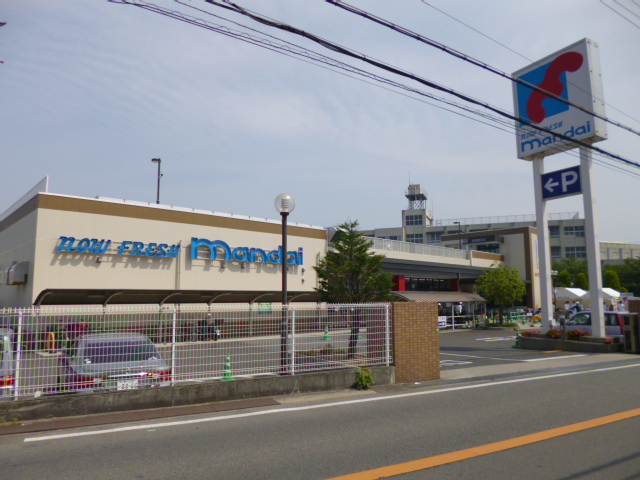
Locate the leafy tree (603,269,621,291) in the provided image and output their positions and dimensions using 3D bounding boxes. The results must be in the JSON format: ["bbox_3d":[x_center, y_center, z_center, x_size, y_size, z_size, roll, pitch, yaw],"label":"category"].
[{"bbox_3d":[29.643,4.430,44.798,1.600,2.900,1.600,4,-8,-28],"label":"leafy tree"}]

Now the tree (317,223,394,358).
[{"bbox_3d":[0.784,1.123,10.396,1.800,3.250,1.800,0,-7,0],"label":"tree"}]

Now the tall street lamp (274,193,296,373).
[{"bbox_3d":[-0.731,1.105,9.143,0.440,4.250,0.440,0,-7,0],"label":"tall street lamp"}]

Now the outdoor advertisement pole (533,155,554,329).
[{"bbox_3d":[9.198,0.118,18.335,0.310,7.200,0.310,4,-8,-27],"label":"outdoor advertisement pole"}]

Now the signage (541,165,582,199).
[{"bbox_3d":[8.441,-1.934,15.418,0.220,0.950,1.410,4,-8,-29],"label":"signage"}]

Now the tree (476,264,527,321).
[{"bbox_3d":[12.479,3.730,30.274,3.400,4.050,3.300,4,-8,-28],"label":"tree"}]

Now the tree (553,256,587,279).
[{"bbox_3d":[27.099,4.876,47.624,4.600,6.230,4.600,0,-7,0],"label":"tree"}]

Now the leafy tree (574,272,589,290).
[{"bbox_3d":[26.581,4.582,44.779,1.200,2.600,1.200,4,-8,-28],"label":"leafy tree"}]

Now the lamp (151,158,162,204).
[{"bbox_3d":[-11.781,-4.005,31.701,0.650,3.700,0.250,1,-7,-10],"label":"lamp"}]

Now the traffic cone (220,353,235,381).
[{"bbox_3d":[-2.343,3.223,11.342,0.380,0.700,0.380,4,-8,-27],"label":"traffic cone"}]

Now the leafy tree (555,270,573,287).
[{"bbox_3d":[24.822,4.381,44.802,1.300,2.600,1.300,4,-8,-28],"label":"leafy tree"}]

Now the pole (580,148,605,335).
[{"bbox_3d":[10.142,-0.022,16.529,0.310,7.100,0.310,4,-8,-27],"label":"pole"}]

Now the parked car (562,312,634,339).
[{"bbox_3d":[13.733,4.184,21.719,1.660,1.530,3.800,3,-7,-22],"label":"parked car"}]

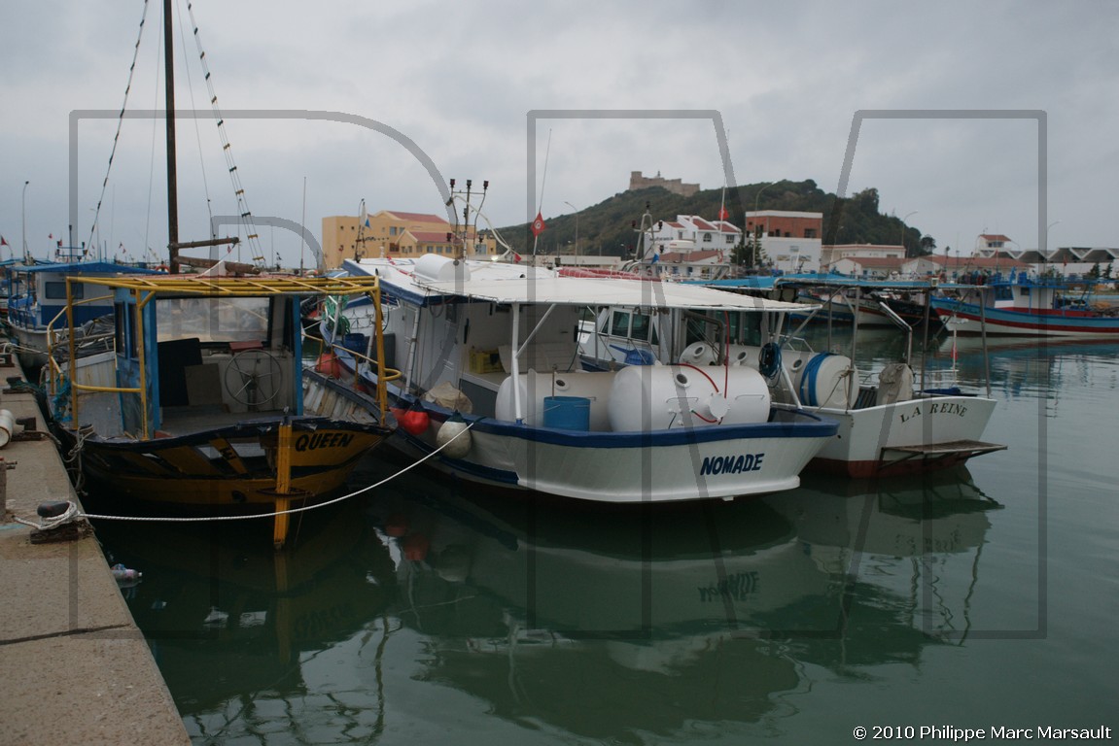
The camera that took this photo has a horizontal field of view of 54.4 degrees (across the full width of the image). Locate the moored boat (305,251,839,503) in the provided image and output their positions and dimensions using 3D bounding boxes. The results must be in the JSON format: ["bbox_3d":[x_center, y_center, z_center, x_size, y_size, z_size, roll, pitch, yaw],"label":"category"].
[{"bbox_3d":[-0.949,-0.205,17.258,3.700,3.350,11.500,-3,6,-30],"label":"moored boat"}]

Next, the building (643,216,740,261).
[{"bbox_3d":[22.628,-21.285,186.813,16.000,10.300,10.000,-4,7,-40],"label":"building"}]

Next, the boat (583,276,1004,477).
[{"bbox_3d":[2.603,-0.414,20.752,3.500,3.150,11.400,-3,6,-31],"label":"boat"}]

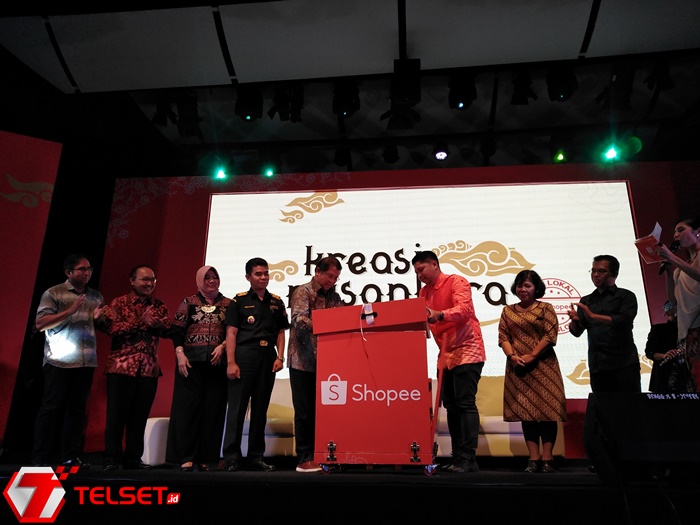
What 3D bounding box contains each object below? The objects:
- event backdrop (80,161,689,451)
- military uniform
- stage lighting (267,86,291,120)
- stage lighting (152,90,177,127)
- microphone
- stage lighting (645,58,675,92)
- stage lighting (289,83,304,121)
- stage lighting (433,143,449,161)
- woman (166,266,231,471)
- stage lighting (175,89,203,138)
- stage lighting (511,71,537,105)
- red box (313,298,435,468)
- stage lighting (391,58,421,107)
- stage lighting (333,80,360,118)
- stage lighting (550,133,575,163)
[{"bbox_3d":[0.769,0.545,7.252,8.827,3.988,0.300,-1,-18,5],"label":"event backdrop"},{"bbox_3d":[-0.751,0.917,4.240,0.480,1.388,0.320,9,-20,-25],"label":"military uniform"},{"bbox_3d":[-0.850,-1.890,6.251,0.260,0.340,0.220,-1,-19,5],"label":"stage lighting"},{"bbox_3d":[-2.477,-2.058,7.030,0.253,0.425,0.239,-1,-18,5],"label":"stage lighting"},{"bbox_3d":[2.164,-0.029,3.550,0.052,0.265,0.052,31,0,0],"label":"microphone"},{"bbox_3d":[3.760,-2.285,6.395,0.258,0.304,0.244,-1,-18,5],"label":"stage lighting"},{"bbox_3d":[-0.634,-1.883,6.228,0.180,0.380,0.200,-1,-19,5],"label":"stage lighting"},{"bbox_3d":[1.277,-1.566,7.417,0.220,0.220,0.180,-1,-19,5],"label":"stage lighting"},{"bbox_3d":[-1.181,0.841,4.270,0.470,1.554,0.340,6,-19,-17],"label":"woman"},{"bbox_3d":[-2.133,-1.958,6.959,0.281,0.550,0.236,-1,-18,5],"label":"stage lighting"},{"bbox_3d":[2.155,-2.175,6.542,0.266,0.329,0.251,-1,-18,5],"label":"stage lighting"},{"bbox_3d":[0.214,1.013,4.171,0.850,1.200,0.720,-2,-19,7],"label":"red box"},{"bbox_3d":[0.707,-2.306,6.749,0.363,0.478,0.324,-1,-18,5],"label":"stage lighting"},{"bbox_3d":[-0.041,-1.916,6.180,0.310,0.380,0.250,-1,-19,5],"label":"stage lighting"},{"bbox_3d":[2.934,-1.588,7.261,0.280,0.320,0.240,-1,-19,5],"label":"stage lighting"}]

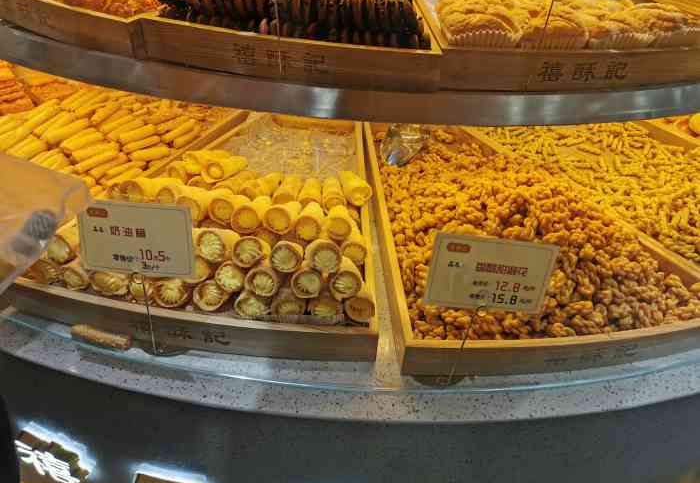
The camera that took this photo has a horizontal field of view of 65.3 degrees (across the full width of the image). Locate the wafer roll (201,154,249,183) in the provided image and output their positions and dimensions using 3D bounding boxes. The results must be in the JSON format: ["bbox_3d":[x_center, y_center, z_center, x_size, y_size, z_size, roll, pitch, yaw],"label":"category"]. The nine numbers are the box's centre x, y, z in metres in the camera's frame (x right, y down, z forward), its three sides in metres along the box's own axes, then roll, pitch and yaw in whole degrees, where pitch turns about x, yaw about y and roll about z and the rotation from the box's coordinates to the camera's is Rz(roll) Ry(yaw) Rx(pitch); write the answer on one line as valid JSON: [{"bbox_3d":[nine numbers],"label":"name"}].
[{"bbox_3d":[-0.211,-0.132,0.962,0.040,0.040,0.090,18,26,22],"label":"wafer roll"}]

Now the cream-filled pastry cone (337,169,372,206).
[{"bbox_3d":[0.003,-0.103,0.989,0.040,0.040,0.094,-8,30,-17],"label":"cream-filled pastry cone"}]

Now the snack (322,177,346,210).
[{"bbox_3d":[-0.030,-0.083,0.976,0.040,0.040,0.094,0,30,-5],"label":"snack"}]

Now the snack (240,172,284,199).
[{"bbox_3d":[-0.153,-0.104,0.996,0.040,0.040,0.092,19,32,22],"label":"snack"}]

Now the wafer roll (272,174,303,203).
[{"bbox_3d":[-0.107,-0.089,0.971,0.040,0.040,0.094,5,29,2],"label":"wafer roll"}]

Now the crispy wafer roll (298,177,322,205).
[{"bbox_3d":[-0.068,-0.081,0.971,0.040,0.040,0.094,2,29,-1],"label":"crispy wafer roll"}]

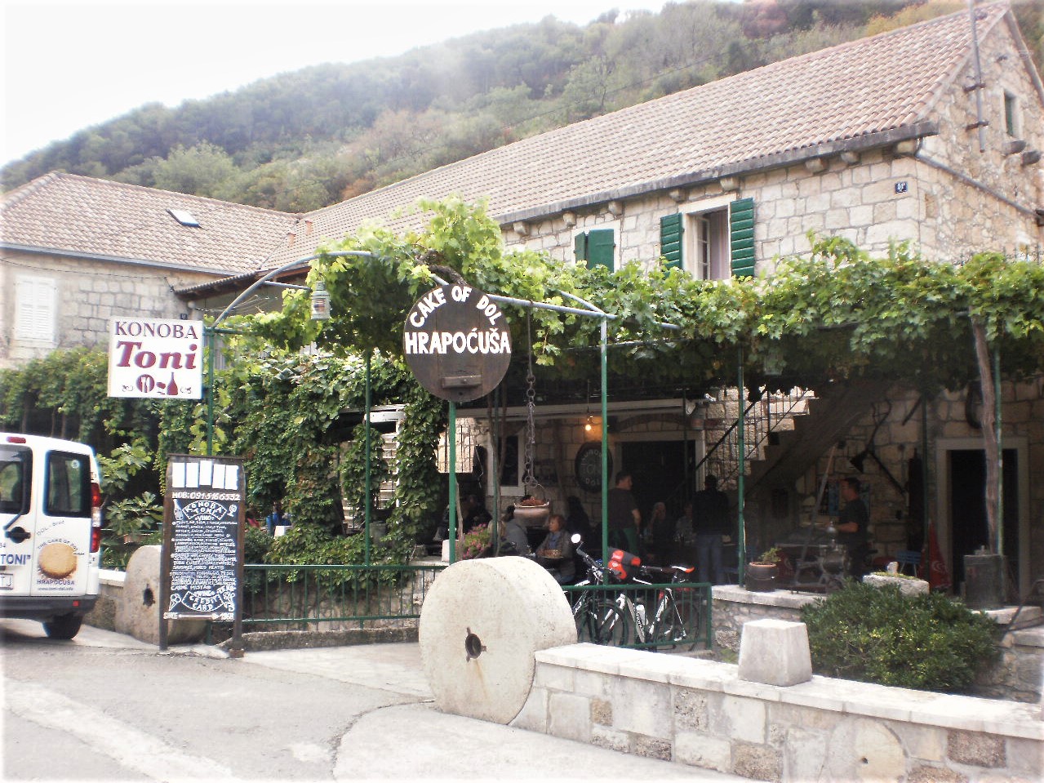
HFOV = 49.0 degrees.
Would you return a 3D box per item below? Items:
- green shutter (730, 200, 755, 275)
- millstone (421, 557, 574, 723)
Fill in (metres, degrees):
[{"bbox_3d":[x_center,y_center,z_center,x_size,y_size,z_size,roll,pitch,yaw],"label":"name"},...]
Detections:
[{"bbox_3d":[3.468,-2.396,18.033,0.050,1.200,0.430,3,-4,-43],"label":"green shutter"},{"bbox_3d":[-0.160,1.540,6.975,0.361,1.032,1.032,3,-4,-44],"label":"millstone"}]

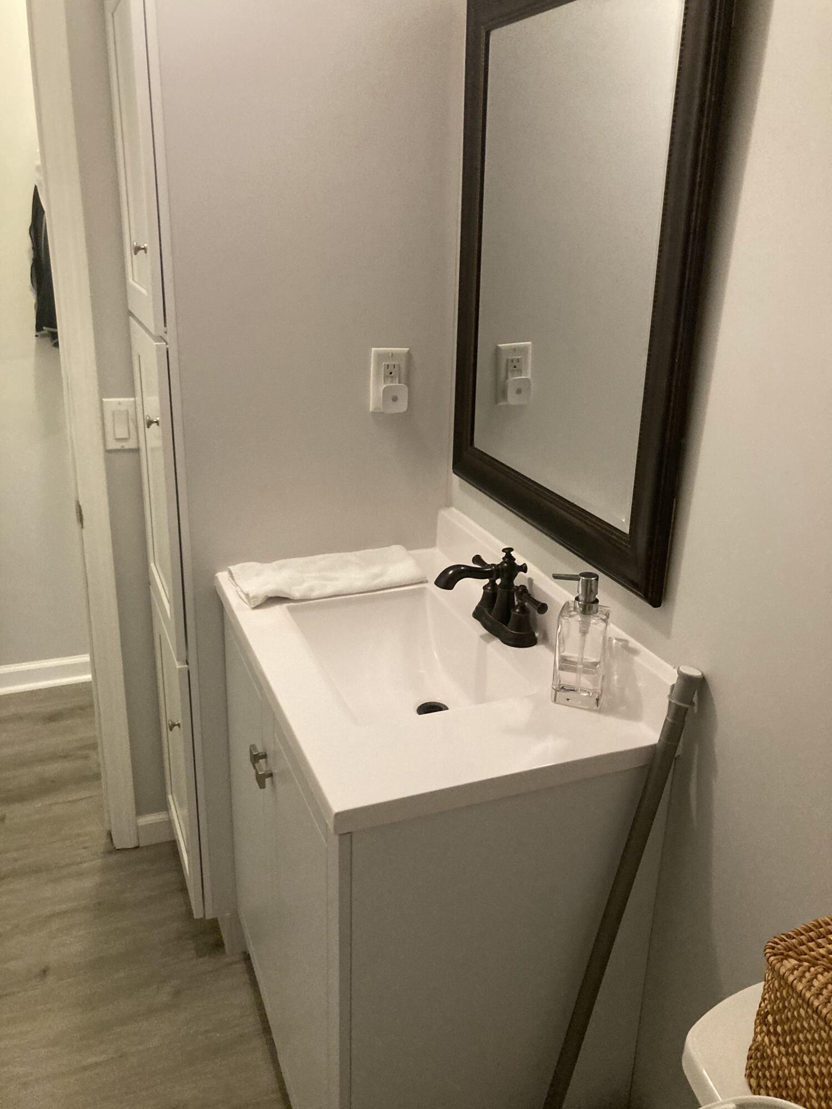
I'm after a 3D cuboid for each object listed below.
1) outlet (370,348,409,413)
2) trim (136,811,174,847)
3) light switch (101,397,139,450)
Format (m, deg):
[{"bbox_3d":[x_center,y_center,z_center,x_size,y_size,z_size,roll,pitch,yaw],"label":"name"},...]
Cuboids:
[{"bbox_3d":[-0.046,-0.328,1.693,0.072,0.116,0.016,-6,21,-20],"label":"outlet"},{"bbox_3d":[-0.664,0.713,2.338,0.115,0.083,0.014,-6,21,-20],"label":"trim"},{"bbox_3d":[-0.651,-0.286,1.981,0.070,0.115,0.013,-6,21,-20],"label":"light switch"}]

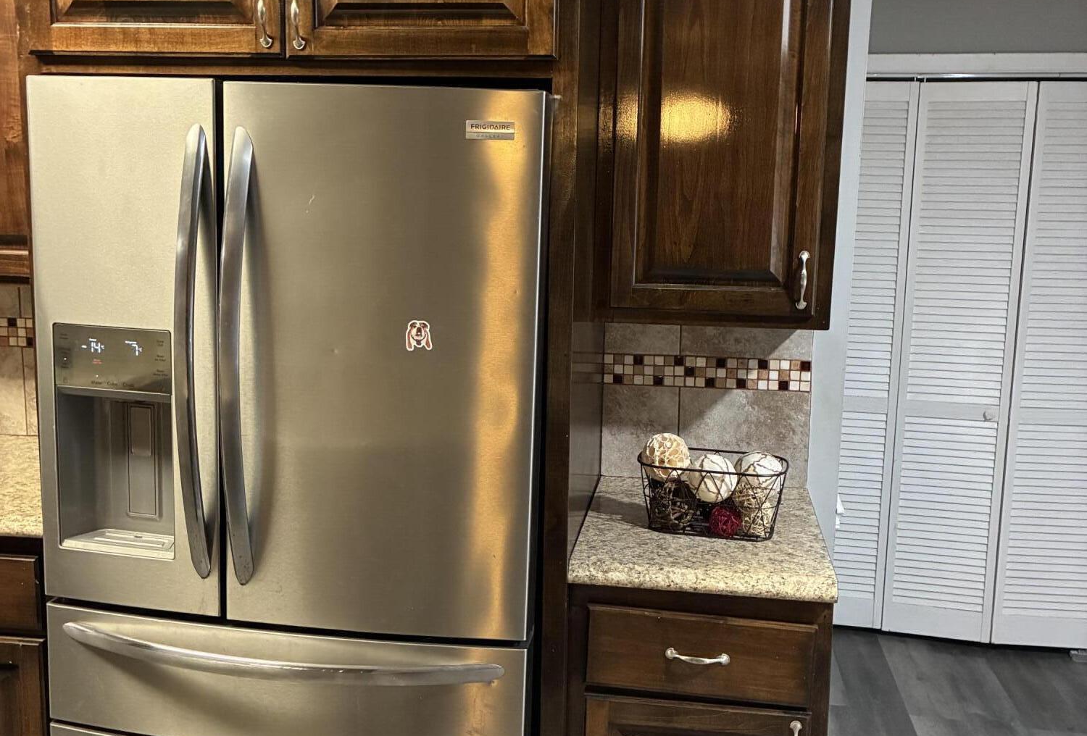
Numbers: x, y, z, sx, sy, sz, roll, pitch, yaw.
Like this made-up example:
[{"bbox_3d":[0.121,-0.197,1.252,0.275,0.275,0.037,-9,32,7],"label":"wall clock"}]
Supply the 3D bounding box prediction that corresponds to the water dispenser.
[{"bbox_3d":[-0.755,0.125,1.990,0.222,0.410,0.120,3,8,10],"label":"water dispenser"}]

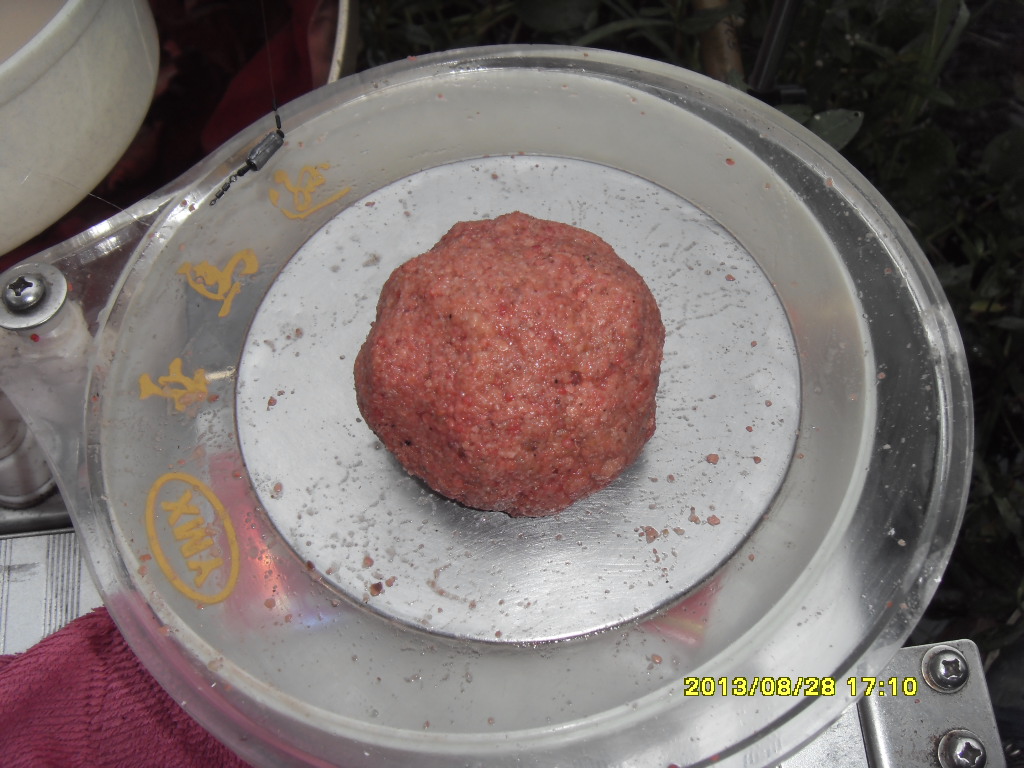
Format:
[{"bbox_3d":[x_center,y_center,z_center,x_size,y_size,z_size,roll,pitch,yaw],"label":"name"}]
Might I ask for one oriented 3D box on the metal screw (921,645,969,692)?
[{"bbox_3d":[0.111,0.073,0.294,0.012,0.005,0.012,-5,70,-2],"label":"metal screw"}]

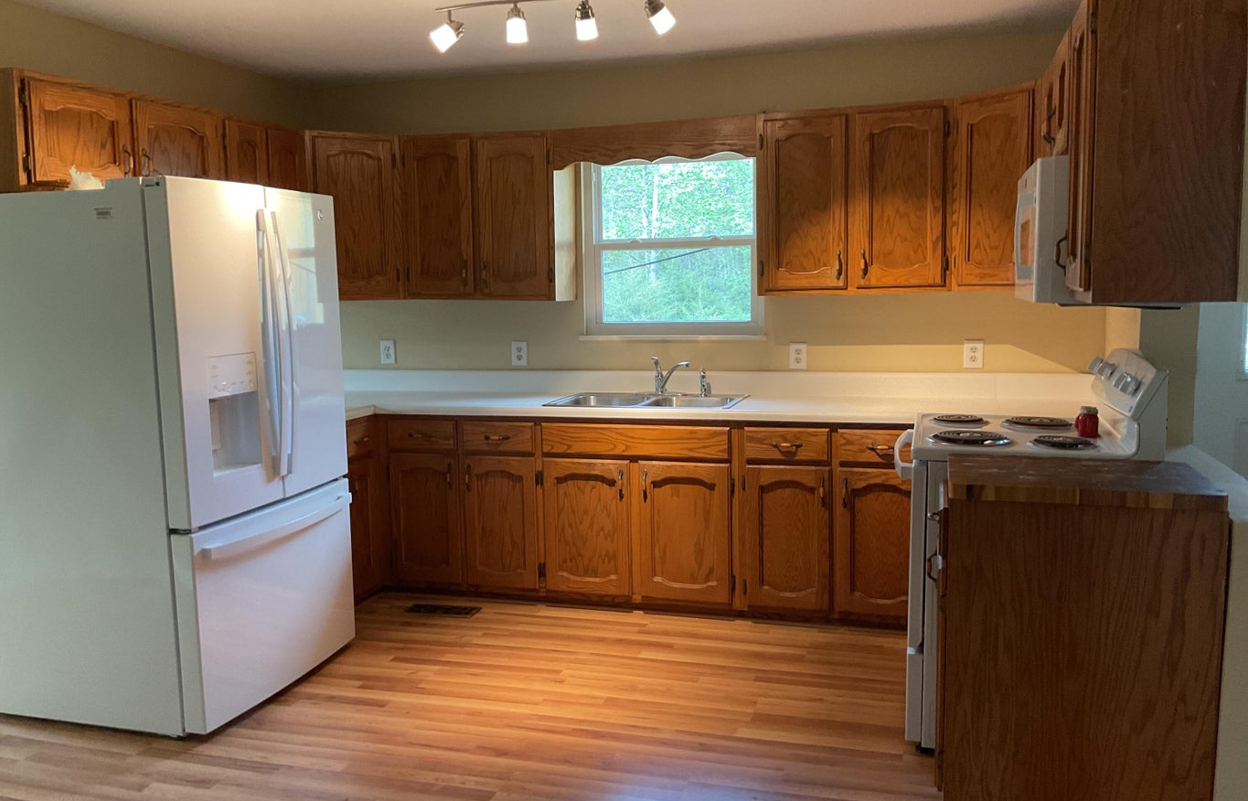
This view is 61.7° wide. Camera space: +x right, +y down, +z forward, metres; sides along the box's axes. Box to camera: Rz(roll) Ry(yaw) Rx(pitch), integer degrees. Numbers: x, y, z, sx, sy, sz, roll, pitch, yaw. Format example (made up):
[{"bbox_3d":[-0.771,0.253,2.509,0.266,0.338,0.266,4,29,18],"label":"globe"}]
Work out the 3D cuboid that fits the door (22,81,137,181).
[{"bbox_3d":[-1.811,-0.874,3.507,0.028,0.325,0.448,1,7,17],"label":"door"}]

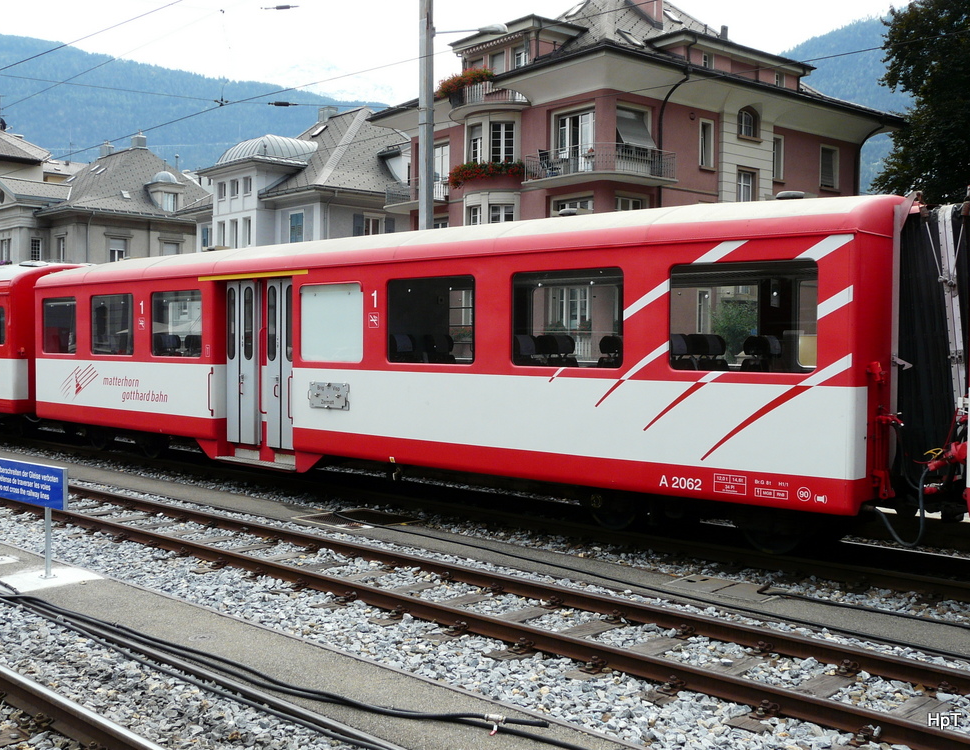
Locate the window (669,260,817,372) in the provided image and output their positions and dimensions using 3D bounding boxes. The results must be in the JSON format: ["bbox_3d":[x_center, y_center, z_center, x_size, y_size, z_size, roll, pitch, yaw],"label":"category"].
[{"bbox_3d":[2.270,-0.514,9.212,1.448,0.981,0.080,2,2,43],"label":"window"}]

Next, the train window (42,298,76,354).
[{"bbox_3d":[-7.398,-0.852,18.136,1.295,0.995,0.080,2,2,43],"label":"train window"}]

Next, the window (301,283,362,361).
[{"bbox_3d":[-1.920,-0.658,13.080,1.267,0.998,0.080,2,2,43],"label":"window"}]

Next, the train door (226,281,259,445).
[{"bbox_3d":[-3.434,-0.178,14.748,0.670,2.292,0.080,2,2,43],"label":"train door"}]

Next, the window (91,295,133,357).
[{"bbox_3d":[-6.025,-0.798,16.869,1.404,0.991,0.080,2,2,43],"label":"window"}]

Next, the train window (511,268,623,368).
[{"bbox_3d":[0.829,-0.570,10.542,1.437,0.991,0.080,2,2,43],"label":"train window"}]

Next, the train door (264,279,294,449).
[{"bbox_3d":[-2.724,-0.153,14.092,0.670,2.292,0.080,2,2,43],"label":"train door"}]

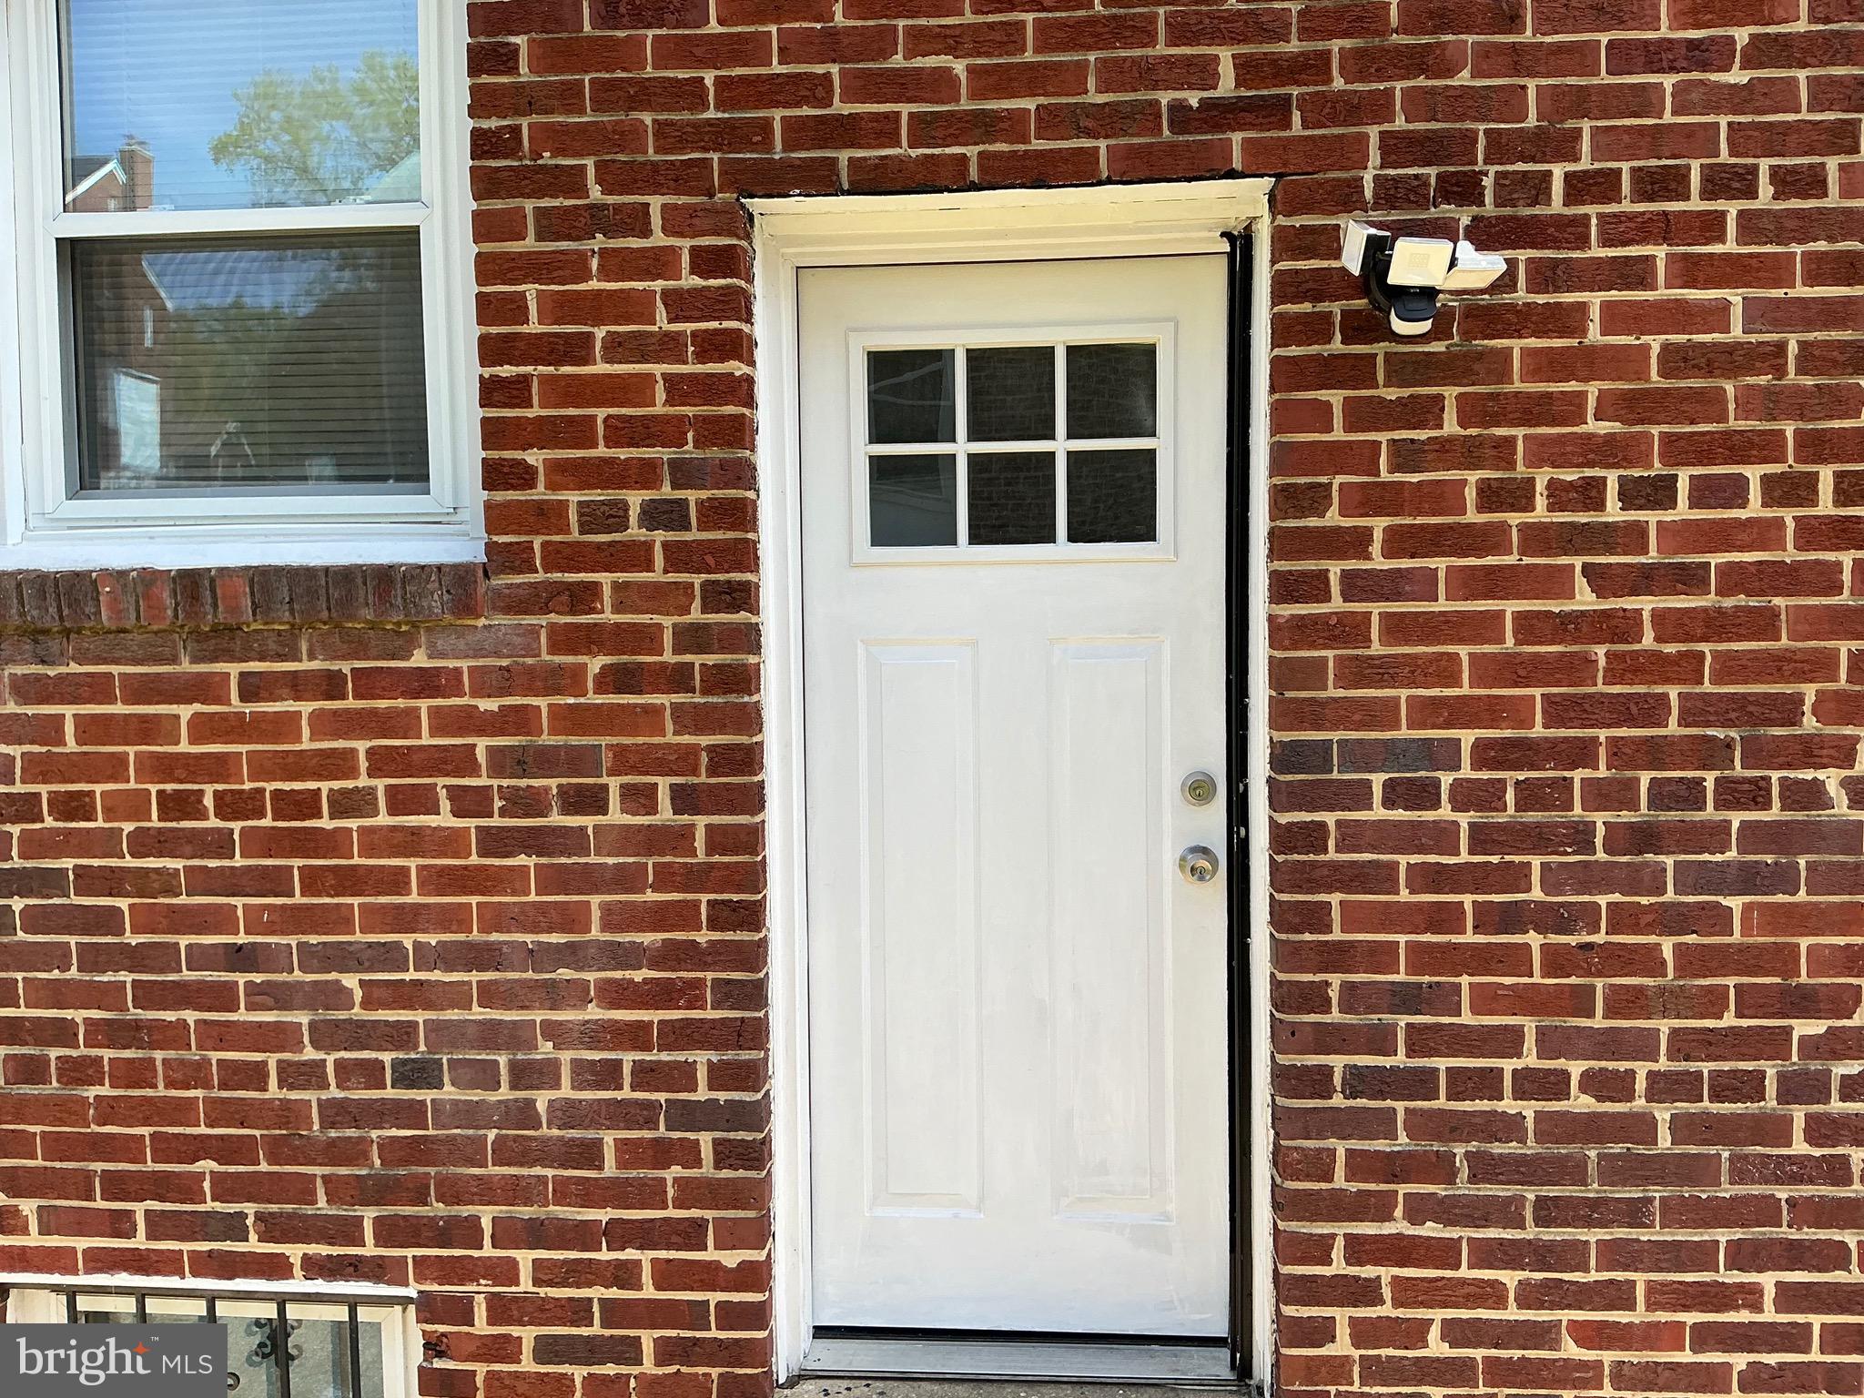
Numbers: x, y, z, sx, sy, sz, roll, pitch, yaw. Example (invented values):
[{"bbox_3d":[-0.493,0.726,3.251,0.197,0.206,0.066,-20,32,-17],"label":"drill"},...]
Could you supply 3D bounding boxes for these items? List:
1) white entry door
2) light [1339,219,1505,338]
[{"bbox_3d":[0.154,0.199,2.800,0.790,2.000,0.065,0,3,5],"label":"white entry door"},{"bbox_3d":[0.778,-0.667,2.395,0.250,0.170,0.160,0,3,5],"label":"light"}]

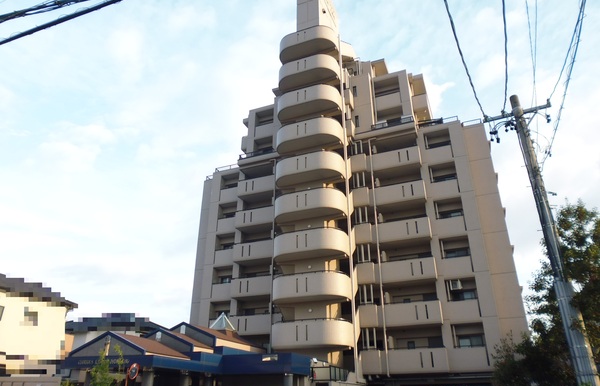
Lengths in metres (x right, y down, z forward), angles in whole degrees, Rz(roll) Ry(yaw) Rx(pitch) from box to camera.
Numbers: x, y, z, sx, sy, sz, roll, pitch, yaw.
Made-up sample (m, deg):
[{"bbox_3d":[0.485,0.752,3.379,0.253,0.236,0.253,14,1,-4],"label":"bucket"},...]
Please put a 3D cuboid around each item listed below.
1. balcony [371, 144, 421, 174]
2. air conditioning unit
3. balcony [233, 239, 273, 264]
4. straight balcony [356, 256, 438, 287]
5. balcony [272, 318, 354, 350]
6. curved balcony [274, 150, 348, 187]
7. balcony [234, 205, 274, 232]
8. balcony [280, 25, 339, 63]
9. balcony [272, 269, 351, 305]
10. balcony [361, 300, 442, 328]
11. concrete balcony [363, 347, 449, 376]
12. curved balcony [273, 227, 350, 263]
[{"bbox_3d":[7.429,-2.304,31.745,3.650,1.424,1.700,-9,-25,20],"label":"balcony"},{"bbox_3d":[10.366,6.084,27.528,0.731,0.619,0.325,-10,-25,22],"label":"air conditioning unit"},{"bbox_3d":[-3.334,4.818,33.460,3.600,1.424,1.700,-9,-25,20],"label":"balcony"},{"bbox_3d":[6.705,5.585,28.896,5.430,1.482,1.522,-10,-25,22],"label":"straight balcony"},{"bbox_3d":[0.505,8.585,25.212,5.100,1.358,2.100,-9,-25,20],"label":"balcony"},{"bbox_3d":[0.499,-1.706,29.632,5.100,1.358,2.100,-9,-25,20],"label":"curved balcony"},{"bbox_3d":[-3.335,2.245,34.565,3.600,1.424,1.700,-9,-25,20],"label":"balcony"},{"bbox_3d":[0.513,-12.355,34.727,5.156,1.482,1.827,-10,-25,22],"label":"balcony"},{"bbox_3d":[0.515,6.103,26.679,5.156,1.482,1.827,-10,-25,22],"label":"balcony"},{"bbox_3d":[6.717,8.103,27.594,5.300,1.424,1.700,-9,-25,20],"label":"balcony"},{"bbox_3d":[6.695,10.679,26.497,5.350,1.424,1.700,-9,-25,20],"label":"concrete balcony"},{"bbox_3d":[0.515,3.498,27.815,5.156,1.482,1.827,-10,-25,22],"label":"curved balcony"}]

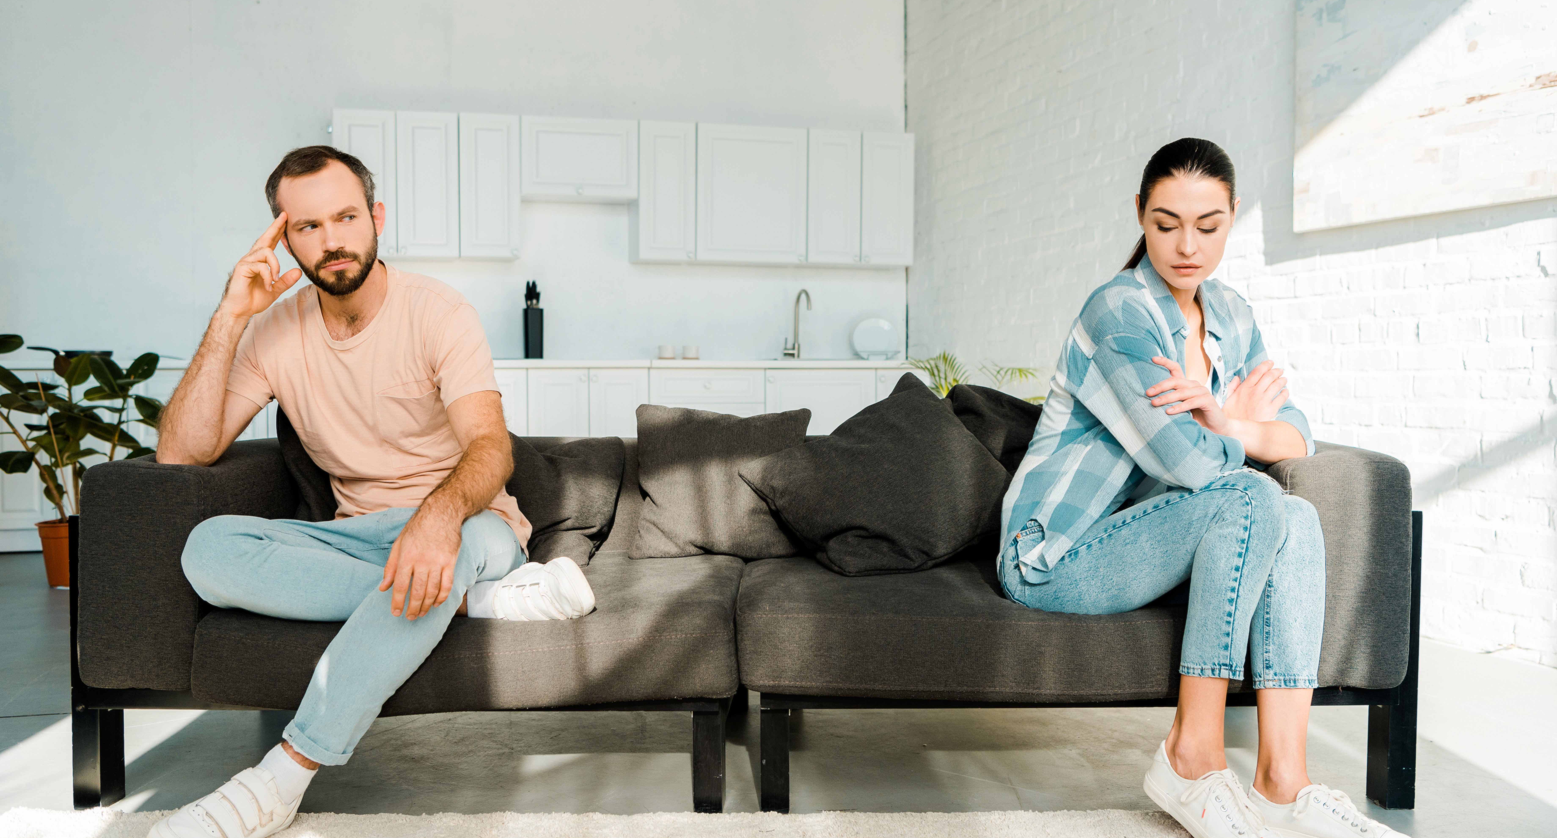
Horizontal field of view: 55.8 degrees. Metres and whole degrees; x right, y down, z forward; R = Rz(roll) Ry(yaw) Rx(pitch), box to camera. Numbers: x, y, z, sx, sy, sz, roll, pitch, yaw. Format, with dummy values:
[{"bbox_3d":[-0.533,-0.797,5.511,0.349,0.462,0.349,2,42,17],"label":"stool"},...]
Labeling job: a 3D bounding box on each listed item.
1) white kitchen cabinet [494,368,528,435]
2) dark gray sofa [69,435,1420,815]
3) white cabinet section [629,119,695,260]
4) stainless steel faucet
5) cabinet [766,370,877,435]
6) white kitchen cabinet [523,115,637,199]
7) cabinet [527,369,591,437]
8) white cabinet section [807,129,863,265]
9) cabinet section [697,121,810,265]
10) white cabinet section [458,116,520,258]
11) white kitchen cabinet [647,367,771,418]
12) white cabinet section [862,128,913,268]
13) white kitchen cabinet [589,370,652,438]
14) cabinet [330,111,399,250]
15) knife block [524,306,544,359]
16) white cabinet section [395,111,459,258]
[{"bbox_3d":[-1.418,0.150,7.303,0.295,0.788,0.552,-1,2,-15],"label":"white kitchen cabinet"},{"bbox_3d":[-0.060,0.362,3.031,2.360,0.625,0.940,0,2,0],"label":"dark gray sofa"},{"bbox_3d":[-0.609,-1.172,7.705,0.303,0.709,0.300,-1,2,-17],"label":"white cabinet section"},{"bbox_3d":[0.097,-0.490,7.789,0.125,0.385,0.210,-1,2,-27],"label":"stainless steel faucet"},{"bbox_3d":[0.148,0.135,7.735,0.591,0.788,0.552,-1,2,-15],"label":"cabinet"},{"bbox_3d":[-1.028,-1.309,7.490,0.591,0.384,0.305,-1,2,-15],"label":"white kitchen cabinet"},{"bbox_3d":[-1.133,0.147,7.381,0.295,0.788,0.552,-1,2,-15],"label":"cabinet"},{"bbox_3d":[0.258,-1.183,7.964,0.307,0.709,0.300,-1,2,-17],"label":"white cabinet section"},{"bbox_3d":[-0.176,-1.177,7.834,0.601,0.709,0.300,-1,2,-17],"label":"cabinet section"},{"bbox_3d":[-1.473,-1.160,7.447,0.301,0.709,0.300,-1,2,-17],"label":"white cabinet section"},{"bbox_3d":[-0.421,0.141,7.578,0.591,0.788,0.552,-1,2,-15],"label":"white kitchen cabinet"},{"bbox_3d":[0.547,-1.187,8.051,0.297,0.709,0.300,-1,2,-17],"label":"white cabinet section"},{"bbox_3d":[-0.849,0.144,7.460,0.295,0.788,0.552,-1,2,-15],"label":"white kitchen cabinet"},{"bbox_3d":[-2.025,-1.144,7.220,0.295,0.697,0.305,-1,2,-15],"label":"cabinet"},{"bbox_3d":[-1.237,-0.412,7.399,0.085,0.255,0.125,-1,2,-15],"label":"knife block"},{"bbox_3d":[-1.760,-1.156,7.361,0.299,0.709,0.300,-1,2,-17],"label":"white cabinet section"}]

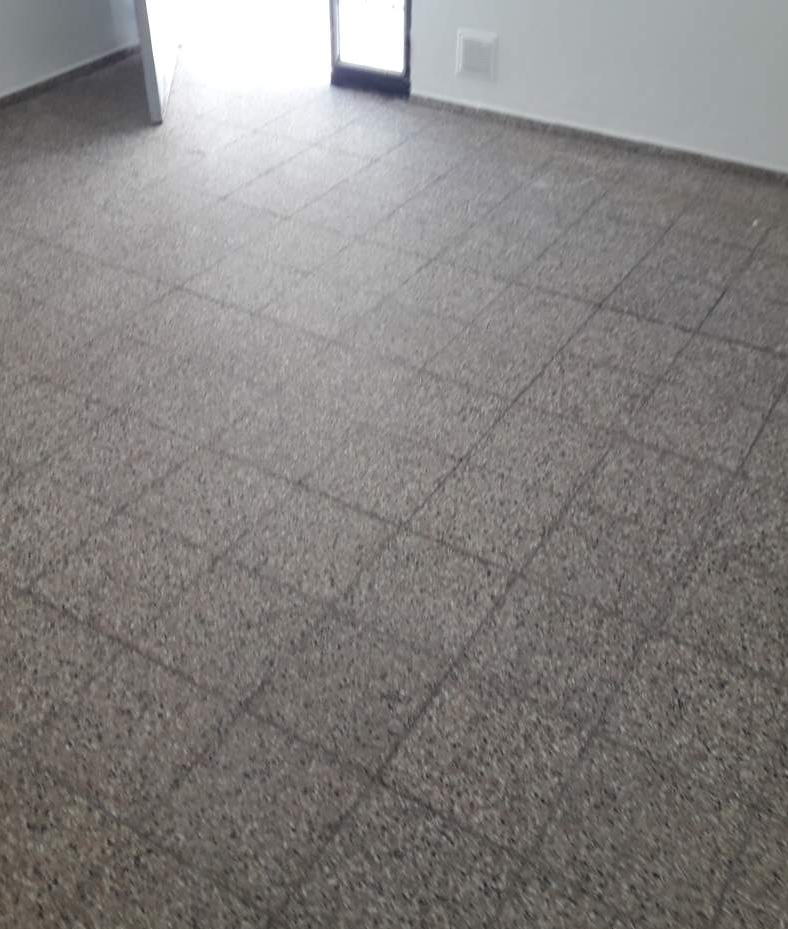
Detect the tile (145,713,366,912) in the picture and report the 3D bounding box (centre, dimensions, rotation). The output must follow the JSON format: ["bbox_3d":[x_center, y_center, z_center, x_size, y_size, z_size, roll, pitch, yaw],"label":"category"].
[{"bbox_3d":[-0.240,0.609,1.782,0.295,0.020,0.295,21,43,24],"label":"tile"}]

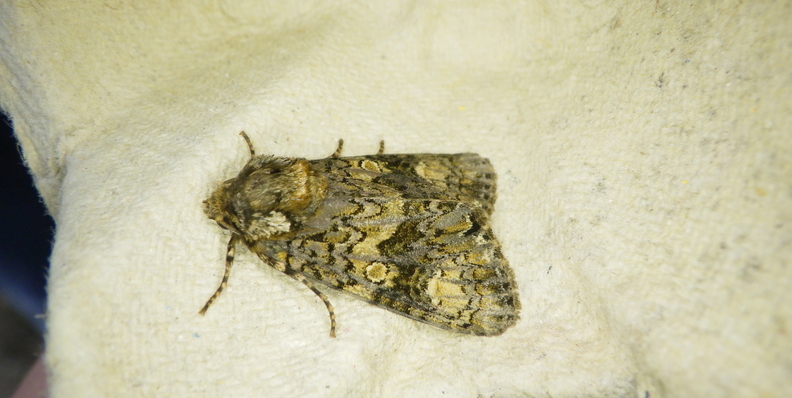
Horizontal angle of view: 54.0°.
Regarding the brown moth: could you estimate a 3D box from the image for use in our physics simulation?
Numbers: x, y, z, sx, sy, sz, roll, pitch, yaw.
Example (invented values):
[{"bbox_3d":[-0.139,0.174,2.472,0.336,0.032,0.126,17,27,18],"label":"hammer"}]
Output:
[{"bbox_3d":[-0.002,0.001,0.050,0.021,0.007,0.014,8,70,3],"label":"brown moth"}]

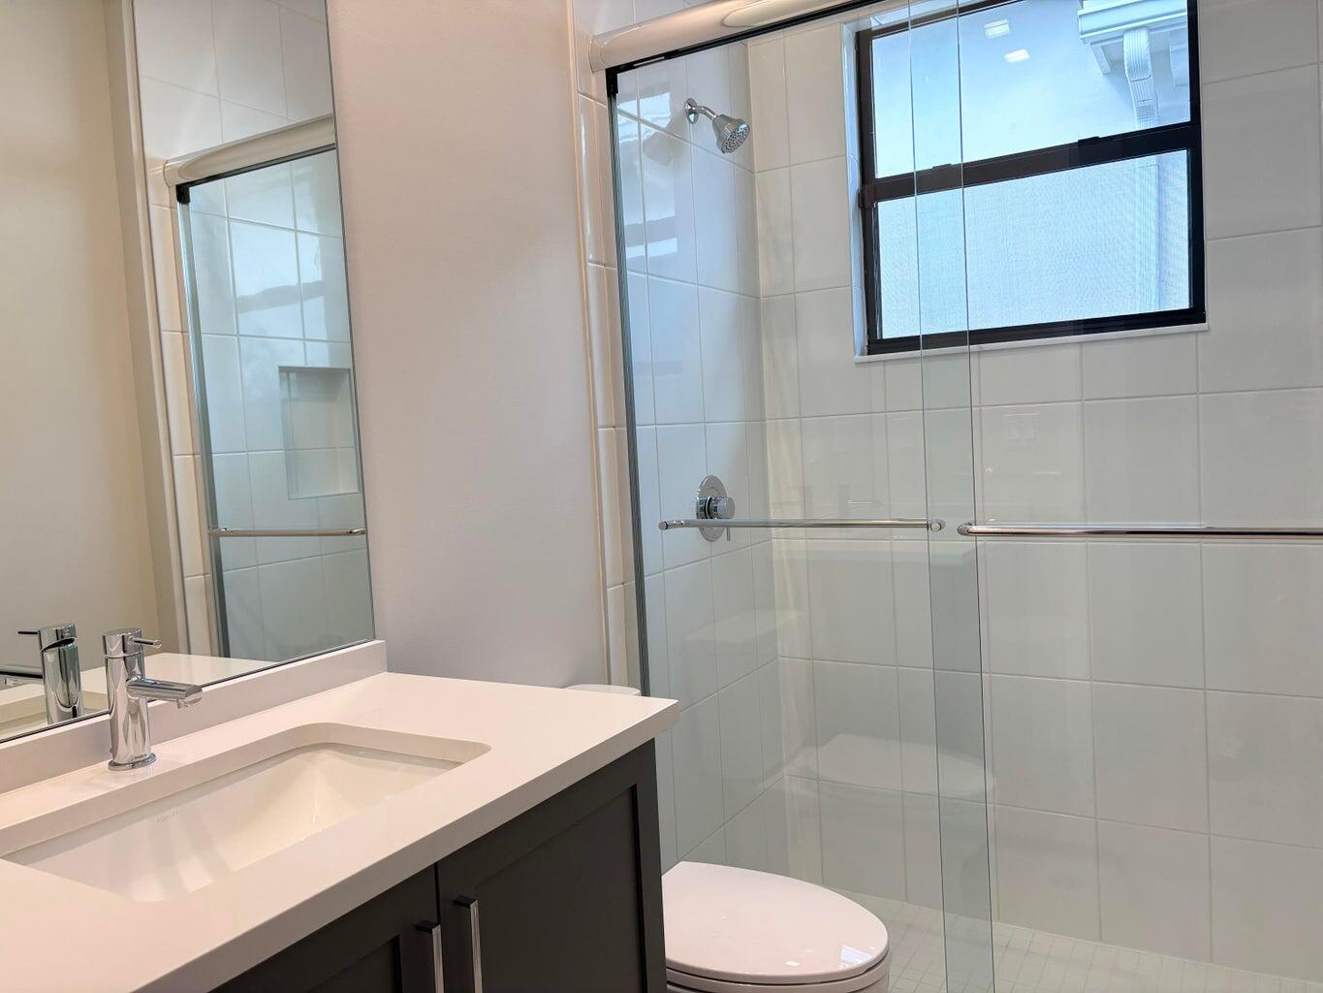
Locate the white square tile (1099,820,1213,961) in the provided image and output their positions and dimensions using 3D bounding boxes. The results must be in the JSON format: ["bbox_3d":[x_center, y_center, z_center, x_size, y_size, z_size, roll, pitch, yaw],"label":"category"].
[{"bbox_3d":[1.244,0.990,2.517,0.252,0.325,0.010,-1,4,31],"label":"white square tile"}]

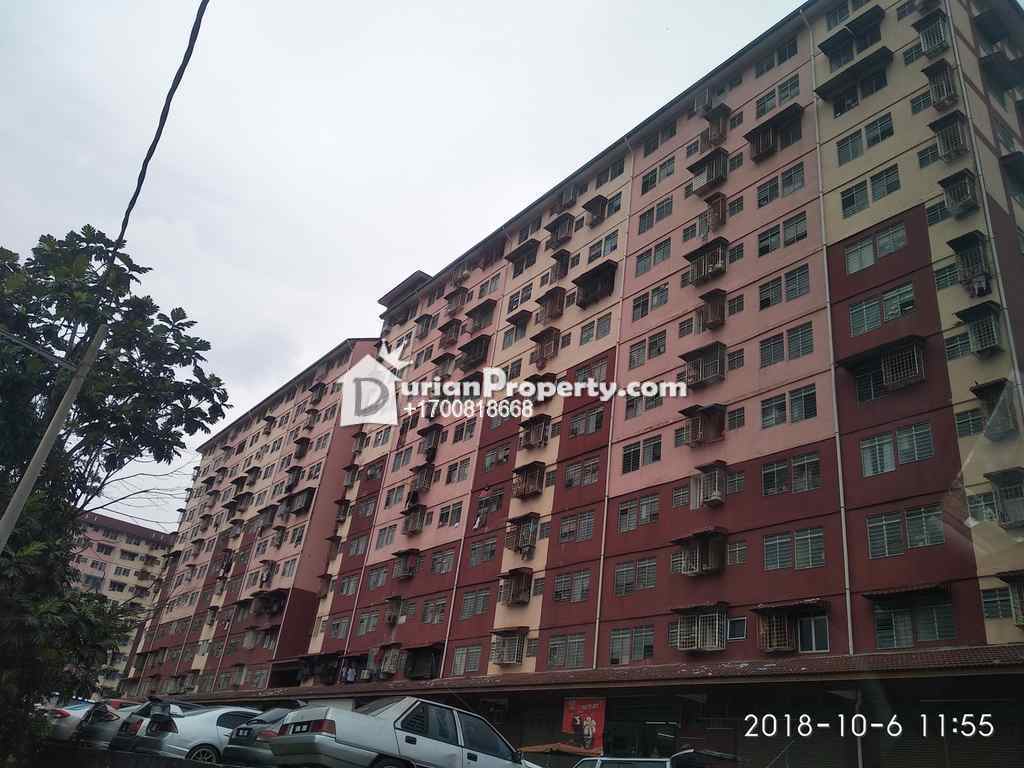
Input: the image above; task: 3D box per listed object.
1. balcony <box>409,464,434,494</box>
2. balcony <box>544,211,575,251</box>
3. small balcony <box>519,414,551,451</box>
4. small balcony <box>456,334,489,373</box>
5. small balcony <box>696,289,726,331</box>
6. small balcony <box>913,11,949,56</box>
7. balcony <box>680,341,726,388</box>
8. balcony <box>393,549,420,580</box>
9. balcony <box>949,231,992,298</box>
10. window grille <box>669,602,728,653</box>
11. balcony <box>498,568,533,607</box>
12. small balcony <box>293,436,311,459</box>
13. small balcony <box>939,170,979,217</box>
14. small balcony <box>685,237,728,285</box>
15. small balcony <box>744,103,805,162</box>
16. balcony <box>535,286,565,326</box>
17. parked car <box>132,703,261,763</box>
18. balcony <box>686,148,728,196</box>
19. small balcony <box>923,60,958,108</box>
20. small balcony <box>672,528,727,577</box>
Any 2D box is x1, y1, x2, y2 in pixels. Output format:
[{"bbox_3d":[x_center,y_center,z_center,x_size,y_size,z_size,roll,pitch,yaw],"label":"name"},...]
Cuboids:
[{"bbox_3d":[-6.073,6.250,50.615,0.580,1.622,2.447,25,-32,-29],"label":"balcony"},{"bbox_3d":[2.950,-9.576,48.792,0.720,1.708,2.156,25,-32,-29],"label":"balcony"},{"bbox_3d":[1.236,2.668,42.169,0.652,1.629,1.864,26,-32,-29],"label":"small balcony"},{"bbox_3d":[-2.627,-2.066,51.816,0.835,1.833,2.495,26,-32,-29],"label":"small balcony"},{"bbox_3d":[8.703,-3.250,33.460,0.704,1.443,1.003,25,-32,-29],"label":"small balcony"},{"bbox_3d":[16.034,-13.405,29.457,0.680,1.500,0.950,25,-32,-29],"label":"small balcony"},{"bbox_3d":[8.340,-0.787,33.498,0.713,1.650,1.965,26,-32,-29],"label":"balcony"},{"bbox_3d":[-6.771,11.277,47.886,0.600,1.760,2.558,25,-32,-29],"label":"balcony"},{"bbox_3d":[14.542,-3.804,24.417,0.750,1.950,0.900,25,-32,-29],"label":"balcony"},{"bbox_3d":[6.653,8.768,27.652,0.598,1.515,2.193,25,-32,-29],"label":"window grille"},{"bbox_3d":[0.135,10.116,38.401,0.636,1.680,1.820,25,-32,-29],"label":"balcony"},{"bbox_3d":[-19.007,5.805,69.529,0.720,1.400,1.750,25,-32,-29],"label":"small balcony"},{"bbox_3d":[14.957,-6.409,25.766,0.720,1.250,0.920,25,-32,-29],"label":"small balcony"},{"bbox_3d":[8.919,-5.571,35.600,0.600,1.678,2.255,25,-32,-29],"label":"small balcony"},{"bbox_3d":[12.186,-11.700,35.788,0.680,1.600,2.850,26,-33,-30],"label":"small balcony"},{"bbox_3d":[2.172,-4.500,45.552,0.630,1.760,2.062,25,-32,-29],"label":"balcony"},{"bbox_3d":[-5.542,7.742,16.485,4.550,1.420,1.730,30,-34,-34],"label":"parked car"},{"bbox_3d":[9.836,-10.630,38.646,0.680,1.800,2.150,26,-33,-30],"label":"balcony"},{"bbox_3d":[16.152,-11.392,29.127,0.636,1.708,0.840,25,-32,-29],"label":"small balcony"},{"bbox_3d":[7.155,6.507,29.592,0.680,1.570,2.240,26,-33,-30],"label":"small balcony"}]

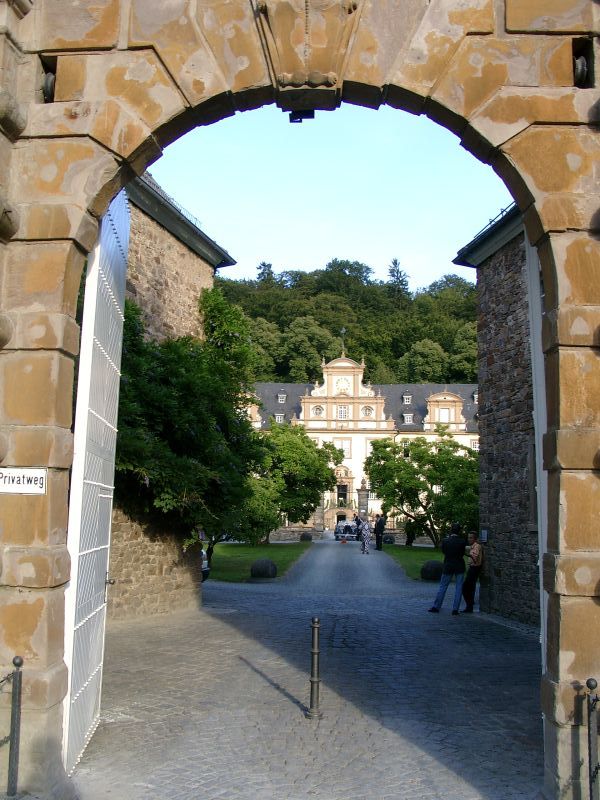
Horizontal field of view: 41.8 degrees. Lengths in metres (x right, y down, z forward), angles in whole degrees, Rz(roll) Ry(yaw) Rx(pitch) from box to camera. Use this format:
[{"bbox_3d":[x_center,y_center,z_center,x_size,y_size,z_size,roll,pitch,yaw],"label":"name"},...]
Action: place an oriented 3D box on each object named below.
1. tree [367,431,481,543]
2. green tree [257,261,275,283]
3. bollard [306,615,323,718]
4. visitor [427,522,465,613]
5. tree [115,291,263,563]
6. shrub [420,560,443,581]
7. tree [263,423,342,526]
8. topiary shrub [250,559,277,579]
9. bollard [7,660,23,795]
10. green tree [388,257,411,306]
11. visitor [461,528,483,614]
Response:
[{"bbox_3d":[6.600,4.644,41.000,6.600,6.070,6.000,1,-9,0],"label":"tree"},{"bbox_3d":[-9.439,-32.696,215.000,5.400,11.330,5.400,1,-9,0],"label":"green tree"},{"bbox_3d":[0.132,2.439,7.150,0.140,0.900,0.140,1,-9,0],"label":"bollard"},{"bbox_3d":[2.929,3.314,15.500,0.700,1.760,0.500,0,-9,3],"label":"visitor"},{"bbox_3d":[-2.692,0.813,18.800,3.500,6.800,3.700,1,-9,0],"label":"tree"},{"bbox_3d":[3.893,4.998,23.000,0.740,0.585,0.740,1,-9,0],"label":"shrub"},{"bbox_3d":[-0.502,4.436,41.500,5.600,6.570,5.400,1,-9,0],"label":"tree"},{"bbox_3d":[-1.078,4.997,23.200,0.760,0.620,0.740,1,-9,0],"label":"topiary shrub"},{"bbox_3d":[-1.868,2.143,5.150,0.075,0.865,0.075,1,-9,0],"label":"bollard"},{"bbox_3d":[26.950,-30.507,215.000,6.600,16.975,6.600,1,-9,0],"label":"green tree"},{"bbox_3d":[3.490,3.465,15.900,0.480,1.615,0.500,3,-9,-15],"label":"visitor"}]

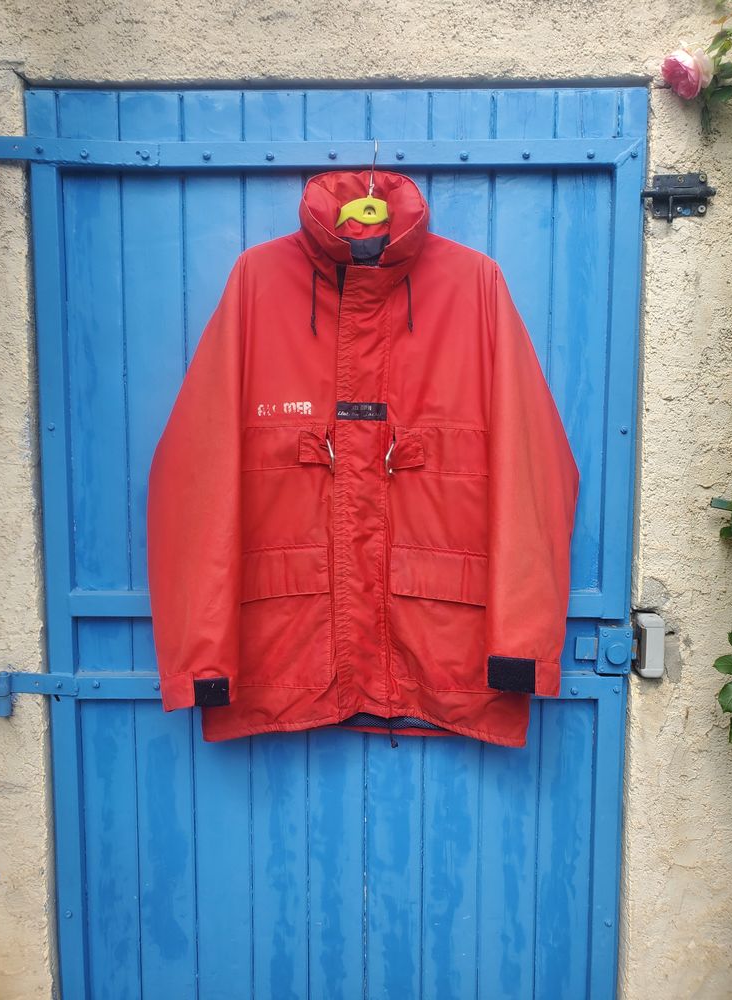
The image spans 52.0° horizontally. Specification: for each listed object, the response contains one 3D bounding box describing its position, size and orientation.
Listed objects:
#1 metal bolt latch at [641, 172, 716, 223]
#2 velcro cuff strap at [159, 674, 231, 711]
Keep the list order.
[{"bbox_3d":[0.520,-0.502,1.247,0.124,0.083,0.030,0,5,0],"label":"metal bolt latch"},{"bbox_3d":[-0.293,0.332,1.298,0.123,0.059,0.020,-6,5,1],"label":"velcro cuff strap"}]

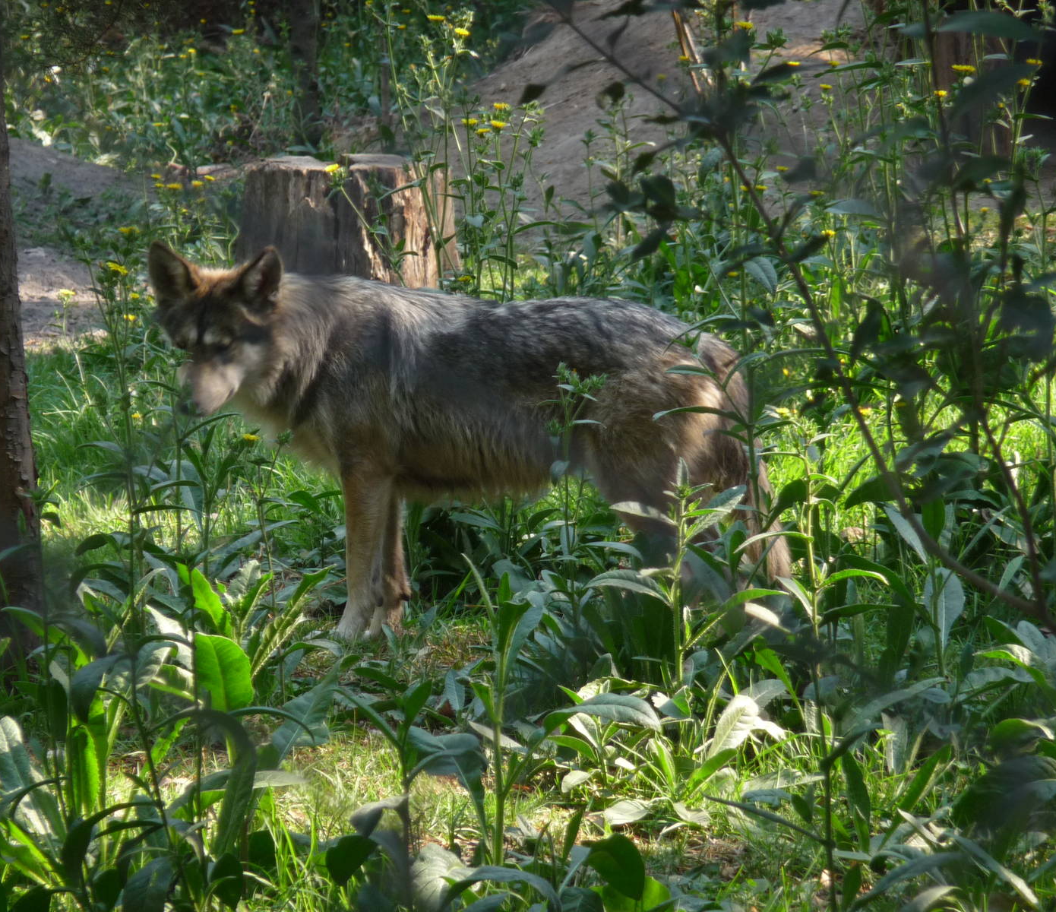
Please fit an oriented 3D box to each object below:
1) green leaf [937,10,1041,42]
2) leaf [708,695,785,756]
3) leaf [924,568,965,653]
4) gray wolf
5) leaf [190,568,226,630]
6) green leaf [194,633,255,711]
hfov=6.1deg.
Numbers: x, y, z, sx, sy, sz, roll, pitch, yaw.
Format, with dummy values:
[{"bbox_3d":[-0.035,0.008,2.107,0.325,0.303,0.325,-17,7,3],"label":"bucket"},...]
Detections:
[{"bbox_3d":[0.469,-0.437,10.000,0.106,0.029,0.050,0,6,0],"label":"green leaf"},{"bbox_3d":[0.382,0.472,17.200,0.135,0.102,0.080,0,6,0],"label":"leaf"},{"bbox_3d":[0.785,0.291,18.500,0.075,0.159,0.050,0,6,0],"label":"leaf"},{"bbox_3d":[-0.117,-0.031,19.500,1.250,0.765,0.360,1,6,7],"label":"gray wolf"},{"bbox_3d":[-0.588,0.264,18.100,0.066,0.113,0.050,0,6,0],"label":"leaf"},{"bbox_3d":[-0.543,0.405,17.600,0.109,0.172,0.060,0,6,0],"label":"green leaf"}]

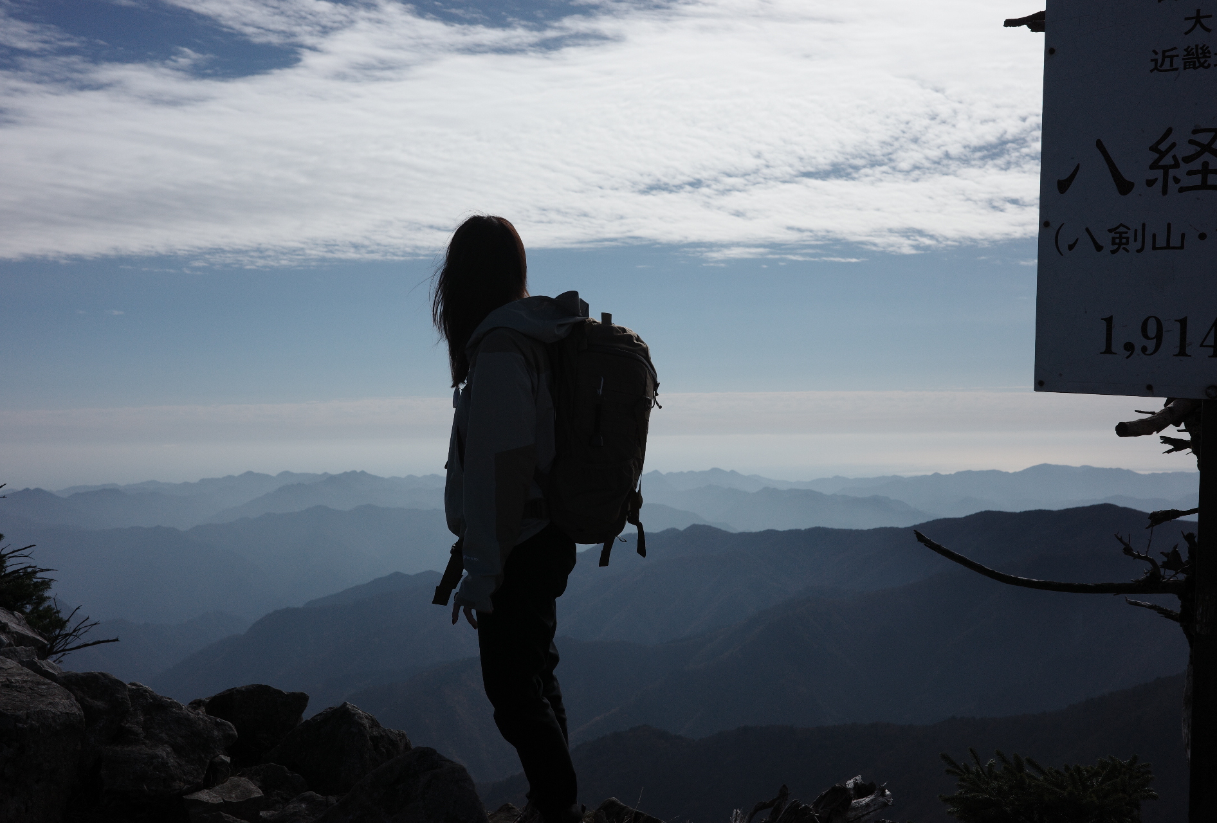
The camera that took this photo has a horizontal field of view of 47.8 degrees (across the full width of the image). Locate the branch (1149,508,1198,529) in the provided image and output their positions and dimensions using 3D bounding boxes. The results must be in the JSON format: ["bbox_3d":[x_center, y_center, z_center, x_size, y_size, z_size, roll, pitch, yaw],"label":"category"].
[{"bbox_3d":[0.991,0.186,2.400,0.095,0.036,0.045,0,-1,0],"label":"branch"}]

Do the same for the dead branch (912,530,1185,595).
[{"bbox_3d":[0.770,0.263,2.400,0.475,0.113,0.120,0,-1,0],"label":"dead branch"}]

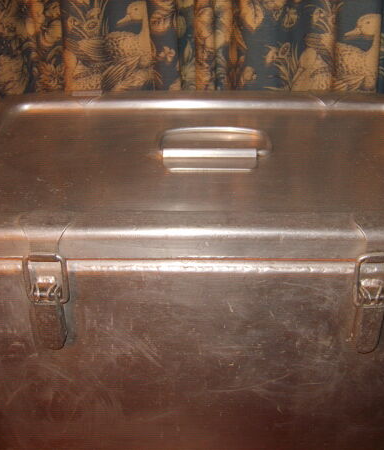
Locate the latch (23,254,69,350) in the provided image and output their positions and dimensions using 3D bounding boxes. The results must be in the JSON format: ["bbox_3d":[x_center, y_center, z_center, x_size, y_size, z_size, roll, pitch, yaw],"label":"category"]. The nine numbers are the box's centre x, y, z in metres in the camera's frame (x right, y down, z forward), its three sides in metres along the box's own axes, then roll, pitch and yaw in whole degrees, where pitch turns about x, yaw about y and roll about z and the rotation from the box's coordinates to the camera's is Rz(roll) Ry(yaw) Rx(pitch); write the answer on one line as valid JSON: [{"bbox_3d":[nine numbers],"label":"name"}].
[{"bbox_3d":[-0.144,0.079,0.606,0.041,0.120,0.023,0,35,0],"label":"latch"}]

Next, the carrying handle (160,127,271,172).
[{"bbox_3d":[0.025,-0.086,0.684,0.120,0.022,0.094,0,35,0],"label":"carrying handle"}]

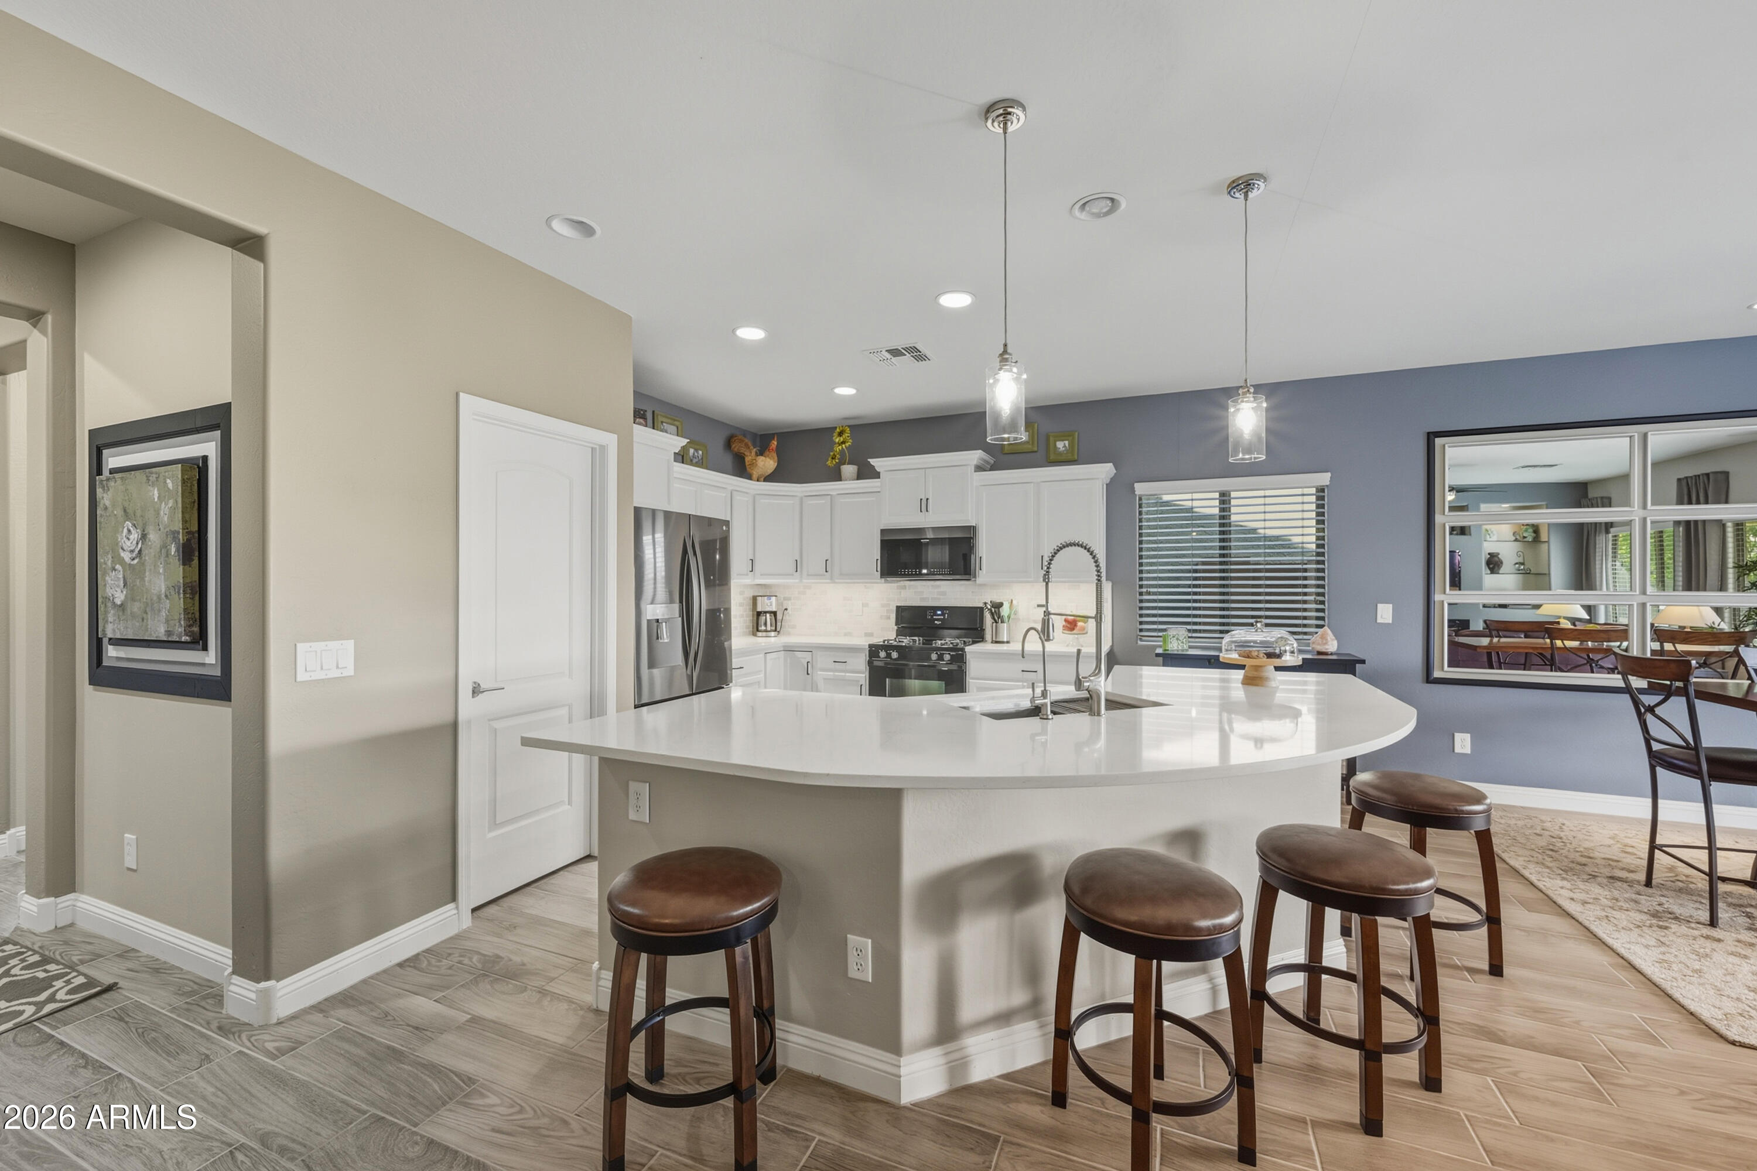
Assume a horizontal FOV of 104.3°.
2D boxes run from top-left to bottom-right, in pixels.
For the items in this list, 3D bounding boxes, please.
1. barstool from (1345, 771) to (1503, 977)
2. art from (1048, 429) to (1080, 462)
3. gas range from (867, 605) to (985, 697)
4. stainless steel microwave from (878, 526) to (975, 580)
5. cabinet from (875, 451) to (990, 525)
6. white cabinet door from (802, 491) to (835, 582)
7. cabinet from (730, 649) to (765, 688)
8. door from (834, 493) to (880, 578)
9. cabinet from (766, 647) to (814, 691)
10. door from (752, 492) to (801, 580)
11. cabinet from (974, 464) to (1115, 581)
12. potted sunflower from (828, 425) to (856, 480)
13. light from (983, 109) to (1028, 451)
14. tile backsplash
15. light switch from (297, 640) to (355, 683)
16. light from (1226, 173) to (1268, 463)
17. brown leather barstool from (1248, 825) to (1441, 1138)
[{"bbox_3d":[1.985,1.040,2.522,0.420,0.640,0.420,0,0,-5],"label":"barstool"},{"bbox_3d":[1.395,-1.056,5.184,0.220,0.225,0.030,0,0,23],"label":"art"},{"bbox_3d":[0.396,0.769,5.255,0.760,1.180,0.680,0,0,23],"label":"gas range"},{"bbox_3d":[0.443,-0.254,5.460,0.765,0.415,0.400,0,0,23],"label":"stainless steel microwave"},{"bbox_3d":[0.445,-0.714,5.393,0.860,0.540,0.440,0,0,23],"label":"cabinet"},{"bbox_3d":[-0.507,-0.397,5.755,0.272,0.722,0.022,0,0,23],"label":"white cabinet door"},{"bbox_3d":[-1.295,0.923,5.028,0.620,0.875,0.680,0,0,23],"label":"cabinet"},{"bbox_3d":[-0.164,-0.393,5.536,0.415,0.700,0.022,0,0,22],"label":"door"},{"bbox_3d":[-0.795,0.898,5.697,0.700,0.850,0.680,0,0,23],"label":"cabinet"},{"bbox_3d":[-0.838,-0.410,5.669,0.390,0.730,0.030,0,0,-22],"label":"door"},{"bbox_3d":[1.250,-0.445,5.132,0.980,0.845,0.370,0,0,23],"label":"cabinet"},{"bbox_3d":[-0.306,-1.121,5.799,0.260,0.470,0.190,0,0,23],"label":"potted sunflower"},{"bbox_3d":[0.372,-0.901,2.001,0.122,0.959,0.122,0,0,23],"label":"light"},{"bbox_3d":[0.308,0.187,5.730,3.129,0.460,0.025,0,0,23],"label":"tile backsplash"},{"bbox_3d":[-1.819,0.248,2.249,0.012,0.117,0.165,0,0,23],"label":"light switch"},{"bbox_3d":[1.268,-0.907,2.356,0.122,0.944,0.122,0,0,23],"label":"light"},{"bbox_3d":[1.264,1.027,1.866,0.410,0.636,0.410,0,0,-28],"label":"brown leather barstool"}]

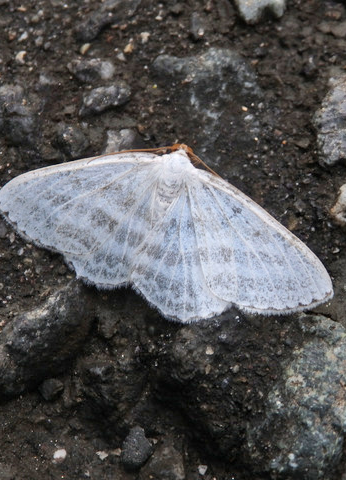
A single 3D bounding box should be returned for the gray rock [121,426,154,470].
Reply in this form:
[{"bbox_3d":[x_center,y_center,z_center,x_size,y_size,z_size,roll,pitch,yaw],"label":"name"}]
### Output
[{"bbox_3d":[-0.004,0.022,0.129,0.003,0.003,0.004,0,63,0],"label":"gray rock"}]

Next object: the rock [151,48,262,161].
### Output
[{"bbox_3d":[0.004,-0.017,0.149,0.014,0.006,0.014,0,63,0],"label":"rock"}]

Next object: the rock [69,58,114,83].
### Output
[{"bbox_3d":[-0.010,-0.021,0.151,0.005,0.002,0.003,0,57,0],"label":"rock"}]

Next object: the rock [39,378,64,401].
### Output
[{"bbox_3d":[-0.013,0.016,0.132,0.002,0.002,0.002,0,63,0],"label":"rock"}]

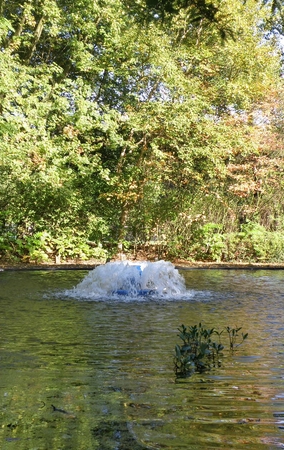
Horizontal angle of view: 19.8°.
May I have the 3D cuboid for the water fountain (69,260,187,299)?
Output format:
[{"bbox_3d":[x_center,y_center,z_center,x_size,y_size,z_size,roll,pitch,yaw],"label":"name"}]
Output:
[{"bbox_3d":[-0.330,1.180,18.400,2.650,0.740,2.500,0,0,0],"label":"water fountain"}]

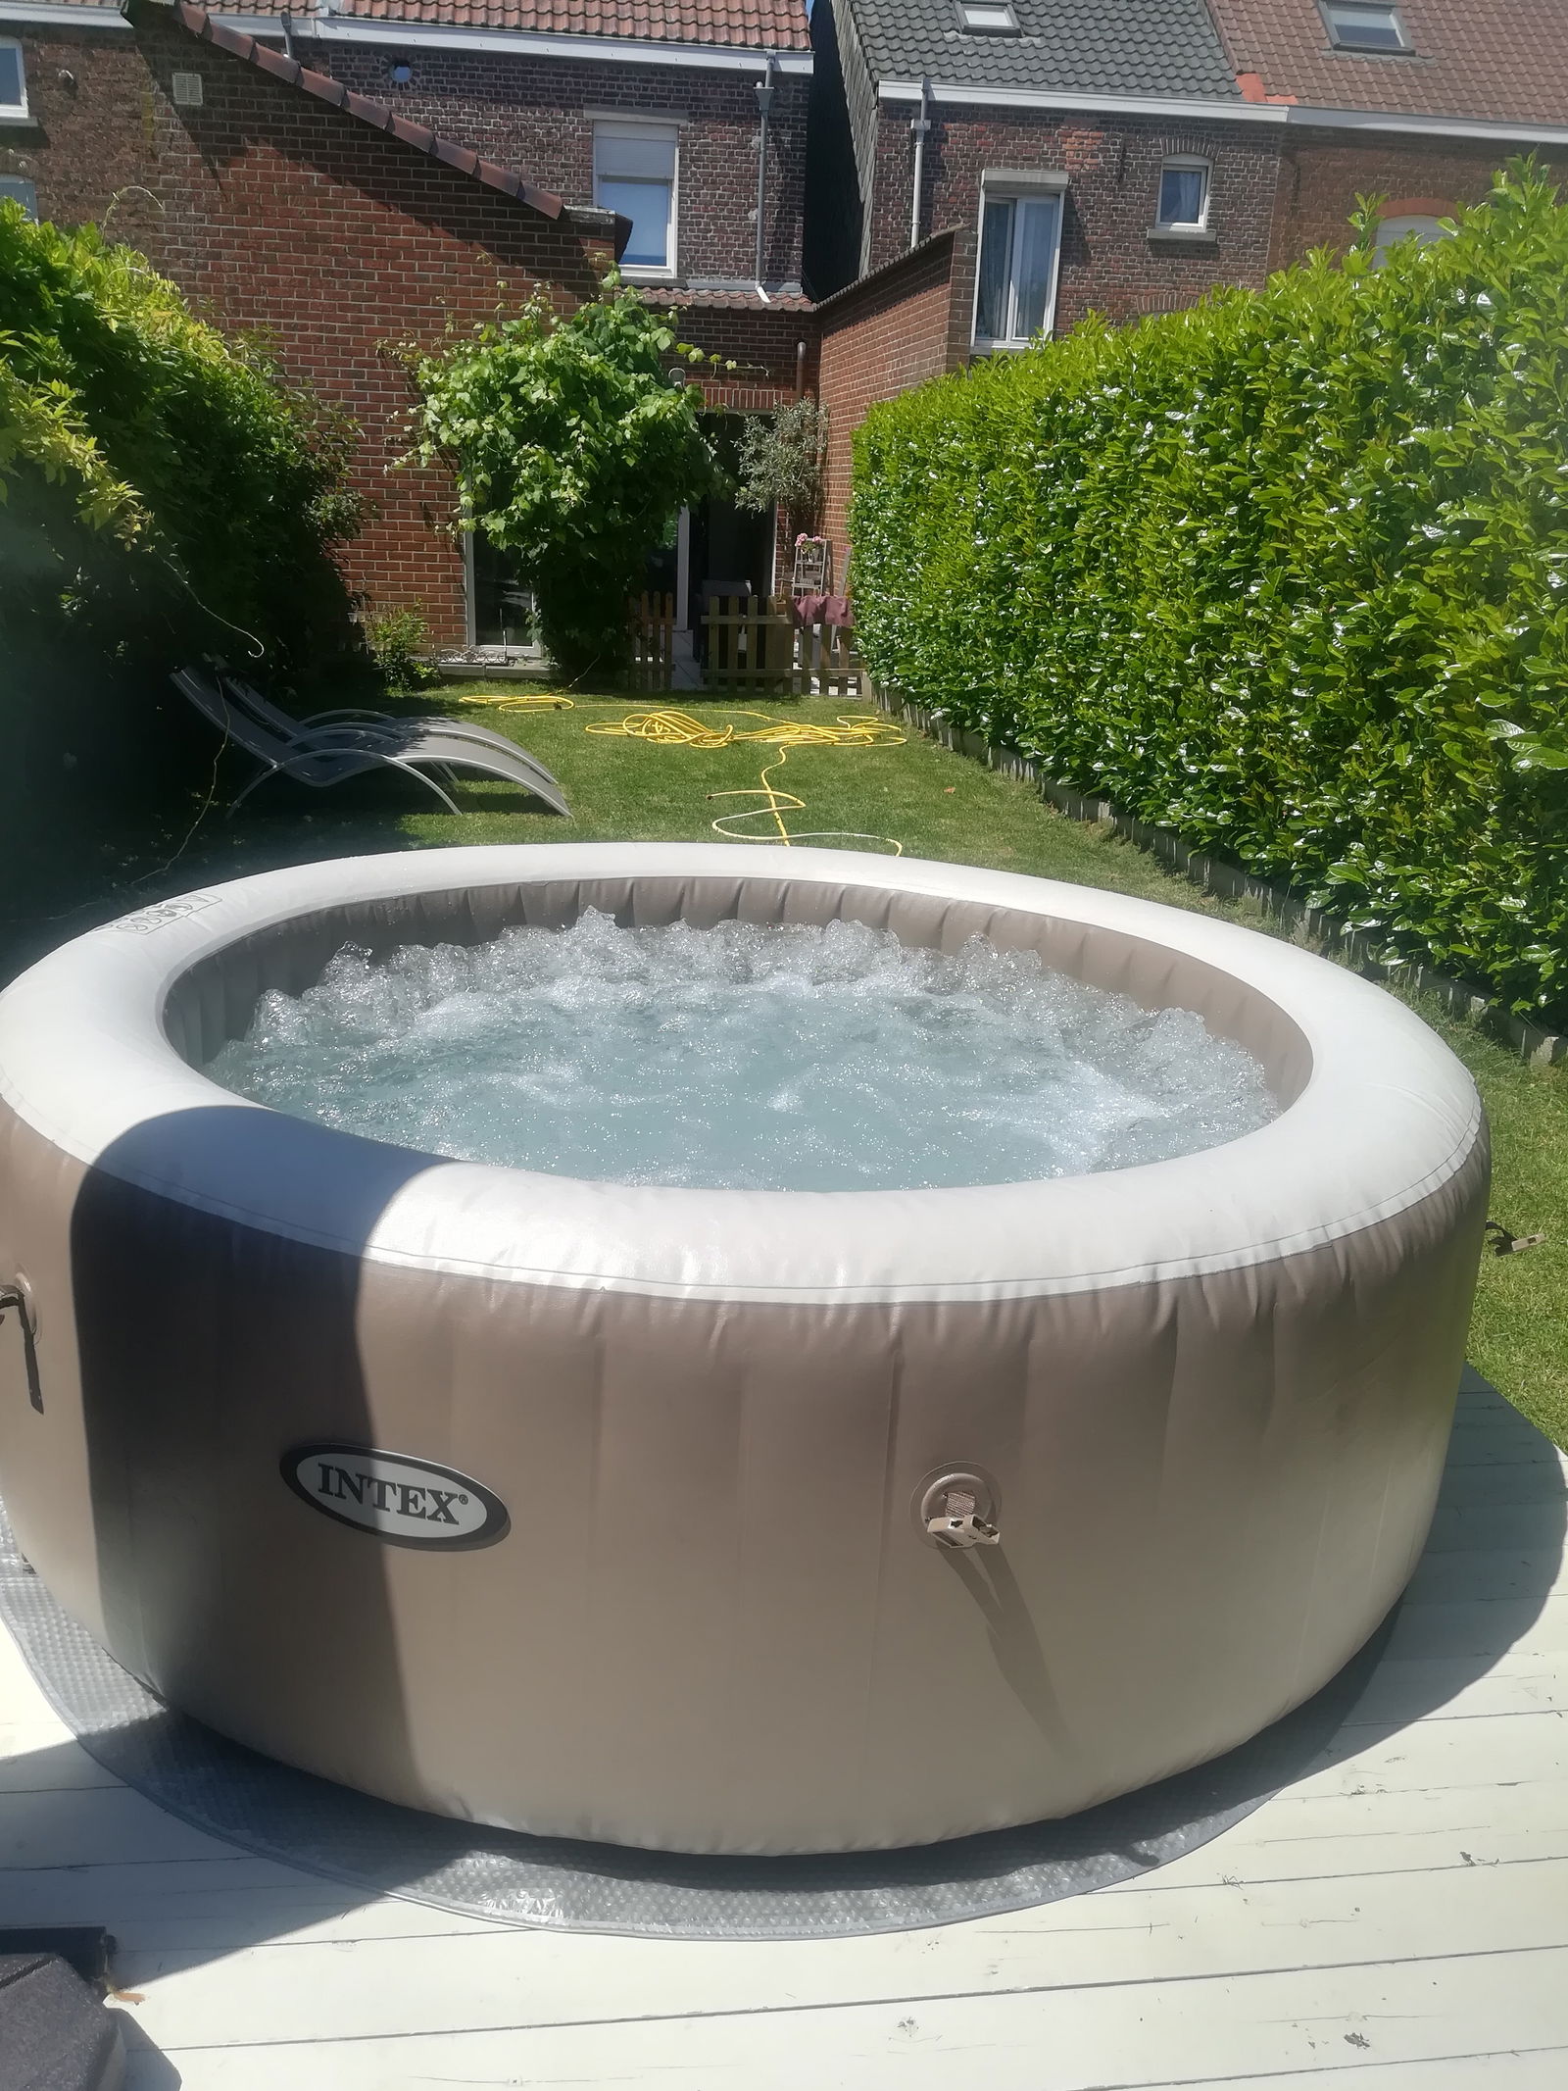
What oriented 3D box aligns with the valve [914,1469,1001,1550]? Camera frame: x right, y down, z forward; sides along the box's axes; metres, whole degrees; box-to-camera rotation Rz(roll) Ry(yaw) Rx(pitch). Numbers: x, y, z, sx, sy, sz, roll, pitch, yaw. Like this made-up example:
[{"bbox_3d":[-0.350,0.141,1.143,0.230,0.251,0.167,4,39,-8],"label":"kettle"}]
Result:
[{"bbox_3d":[0.157,0.417,1.415,0.078,0.076,0.045,-1,18,-12],"label":"valve"}]

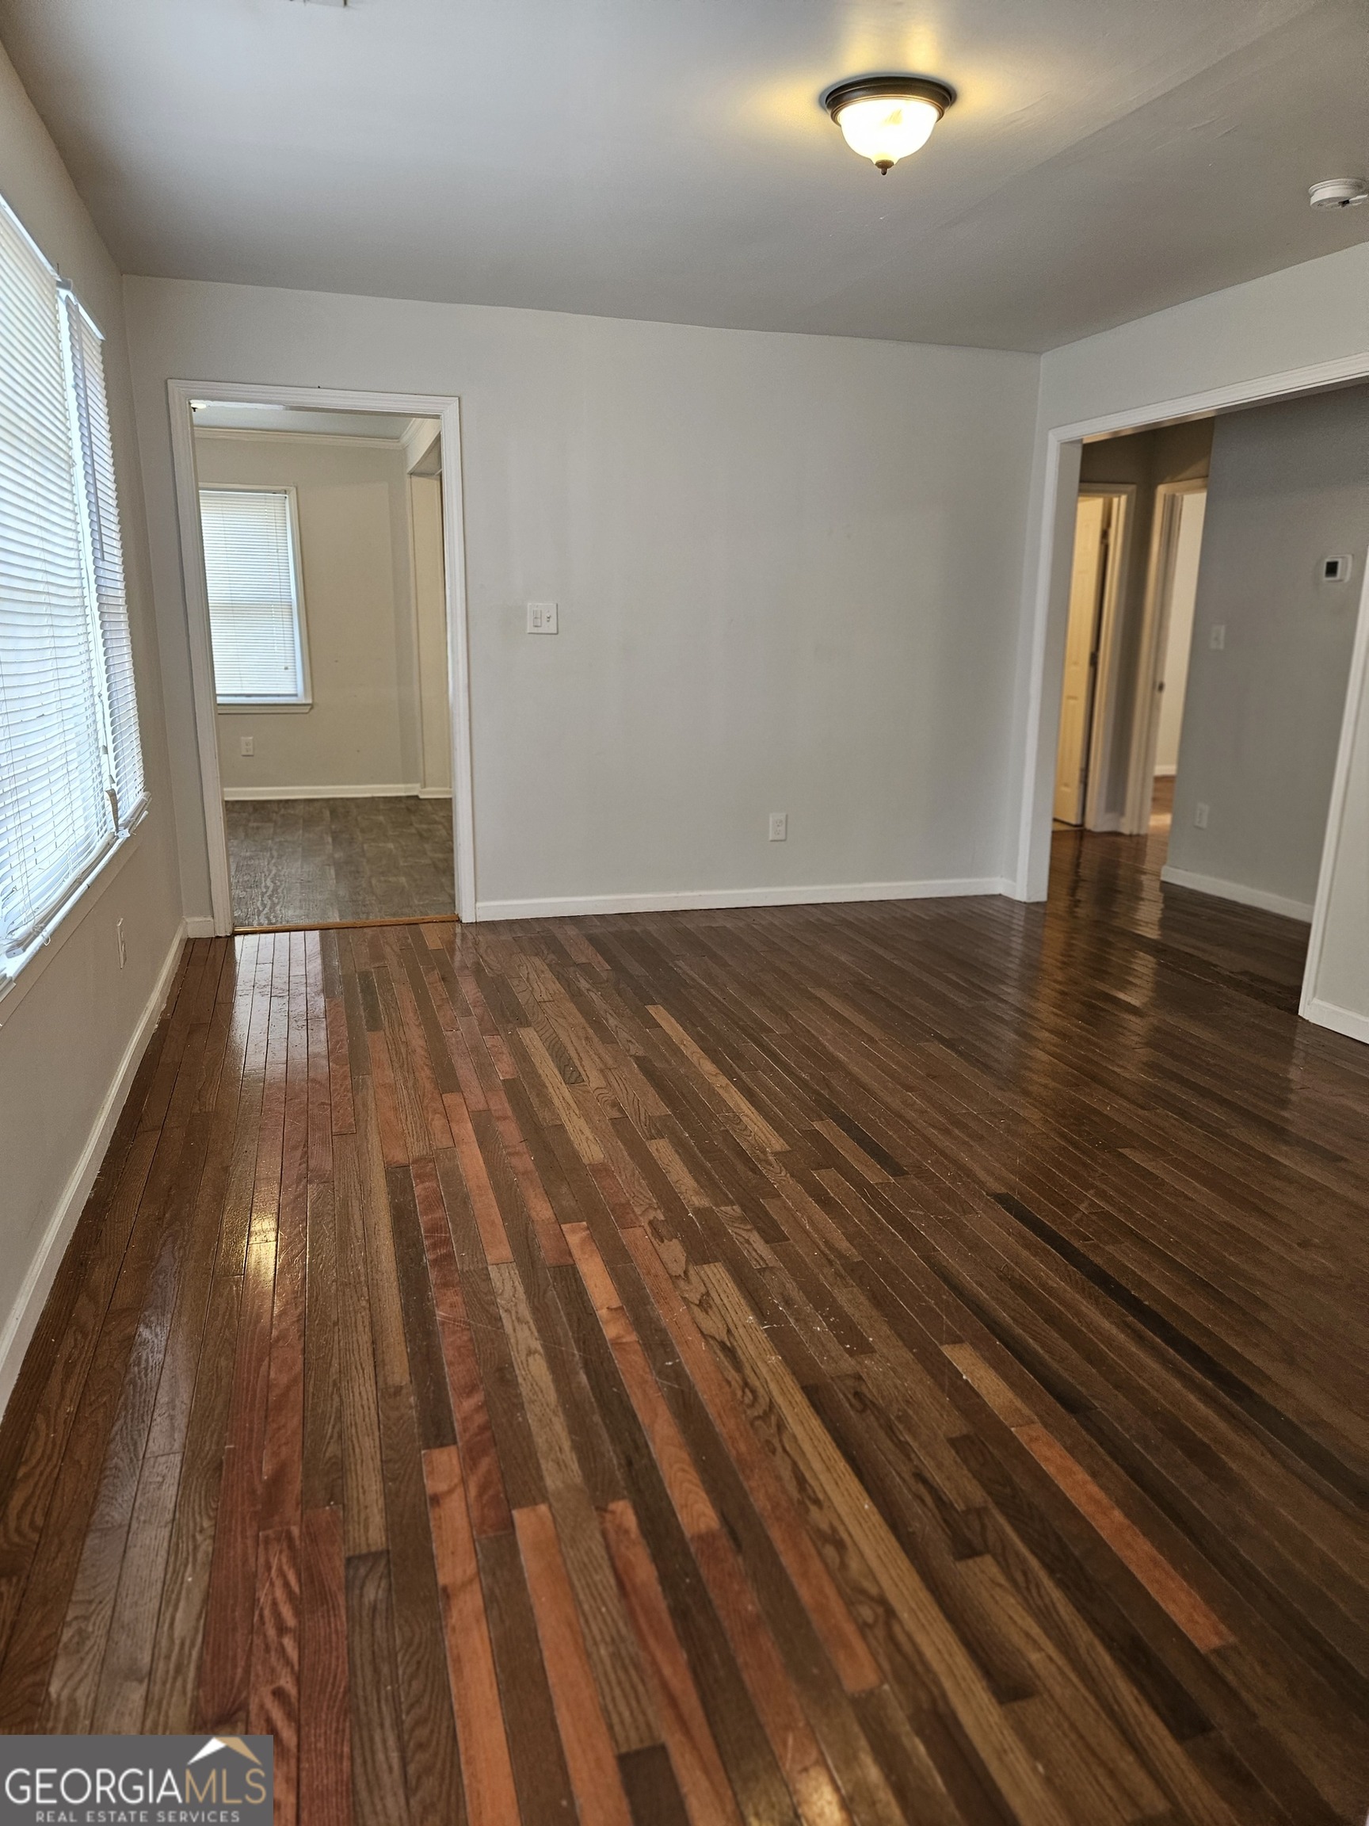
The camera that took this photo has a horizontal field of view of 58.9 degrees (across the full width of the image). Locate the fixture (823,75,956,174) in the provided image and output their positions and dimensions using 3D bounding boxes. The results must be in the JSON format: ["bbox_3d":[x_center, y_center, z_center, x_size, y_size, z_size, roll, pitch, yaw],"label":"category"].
[{"bbox_3d":[0.462,-1.772,2.774,0.294,0.144,0.294,1,14,0],"label":"fixture"}]

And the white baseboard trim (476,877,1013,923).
[{"bbox_3d":[0.320,-0.072,5.521,2.533,0.087,0.016,-3,14,-16],"label":"white baseboard trim"}]

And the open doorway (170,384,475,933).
[{"bbox_3d":[-1.396,-0.959,4.838,1.044,2.084,0.140,-3,14,-16],"label":"open doorway"}]

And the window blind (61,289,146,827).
[{"bbox_3d":[-1.572,-0.918,3.322,0.040,1.340,0.548,-3,14,-16],"label":"window blind"}]

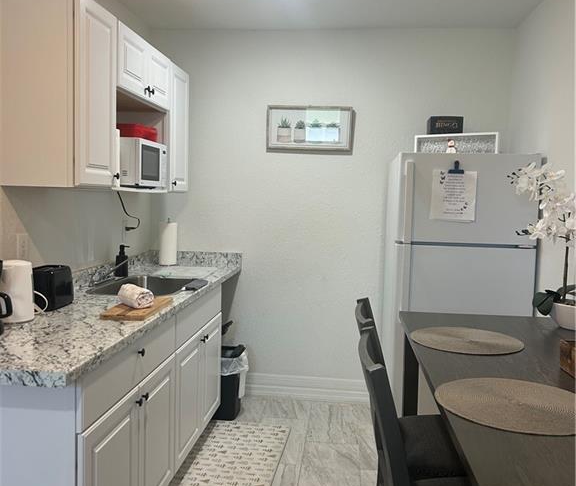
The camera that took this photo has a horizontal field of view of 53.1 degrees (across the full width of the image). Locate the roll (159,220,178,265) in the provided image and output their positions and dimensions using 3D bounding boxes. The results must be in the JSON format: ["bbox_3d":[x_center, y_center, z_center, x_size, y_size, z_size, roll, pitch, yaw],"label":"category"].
[{"bbox_3d":[-0.819,0.008,3.949,0.120,0.315,0.120,1,4,0],"label":"roll"}]

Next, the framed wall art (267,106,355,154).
[{"bbox_3d":[0.141,-0.767,3.886,0.580,0.315,0.030,2,4,6],"label":"framed wall art"}]

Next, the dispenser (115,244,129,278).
[{"bbox_3d":[-0.985,0.109,3.420,0.078,0.186,0.068,2,4,6],"label":"dispenser"}]

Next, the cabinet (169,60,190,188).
[{"bbox_3d":[-0.835,-0.711,3.615,0.325,0.757,0.390,2,4,6],"label":"cabinet"}]

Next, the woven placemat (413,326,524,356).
[{"bbox_3d":[0.625,0.338,2.036,0.388,0.007,0.388,2,4,6],"label":"woven placemat"}]

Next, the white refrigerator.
[{"bbox_3d":[0.960,0.341,3.397,0.710,1.645,0.770,2,4,6],"label":"white refrigerator"}]

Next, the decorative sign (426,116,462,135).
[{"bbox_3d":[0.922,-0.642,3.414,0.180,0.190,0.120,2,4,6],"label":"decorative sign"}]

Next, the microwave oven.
[{"bbox_3d":[-0.869,-0.411,3.046,0.335,0.235,0.425,2,4,6],"label":"microwave oven"}]

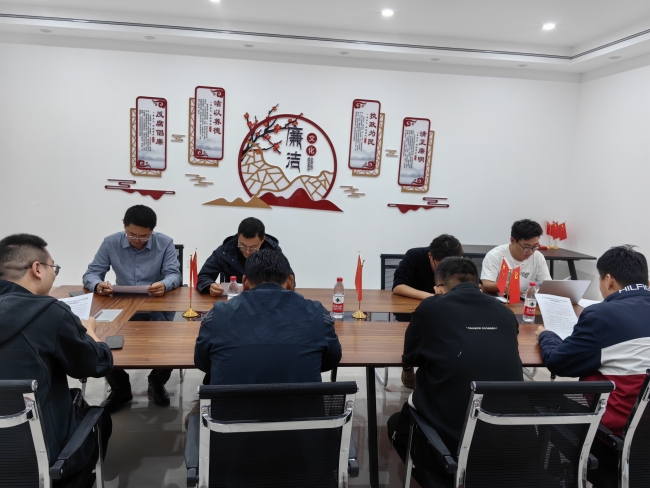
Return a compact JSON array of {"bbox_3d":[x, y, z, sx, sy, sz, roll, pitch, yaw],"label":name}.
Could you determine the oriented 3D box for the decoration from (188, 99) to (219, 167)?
[{"bbox_3d":[-1.319,-1.210,5.522,0.335,0.720,0.030,3,10,-4],"label":"decoration"}]

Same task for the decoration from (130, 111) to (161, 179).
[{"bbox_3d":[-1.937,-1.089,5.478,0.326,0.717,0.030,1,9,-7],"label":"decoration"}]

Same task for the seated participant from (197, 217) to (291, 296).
[{"bbox_3d":[-0.540,0.406,3.477,0.630,1.210,0.800,2,10,-8],"label":"seated participant"}]

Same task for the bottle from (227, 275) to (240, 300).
[{"bbox_3d":[-0.513,0.296,2.837,0.065,0.232,0.065,1,9,-7],"label":"bottle"}]

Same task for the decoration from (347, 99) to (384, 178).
[{"bbox_3d":[0.480,-1.218,5.859,0.391,0.866,0.040,3,9,-5],"label":"decoration"}]

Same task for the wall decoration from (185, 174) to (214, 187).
[{"bbox_3d":[-1.435,-0.720,5.811,0.318,0.128,0.025,3,9,-5],"label":"wall decoration"}]

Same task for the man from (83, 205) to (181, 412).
[{"bbox_3d":[-1.266,0.376,3.388,0.620,1.300,0.640,2,10,-11],"label":"man"}]

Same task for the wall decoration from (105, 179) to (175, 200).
[{"bbox_3d":[-2.018,-0.583,5.551,0.742,0.187,0.025,1,9,-7],"label":"wall decoration"}]

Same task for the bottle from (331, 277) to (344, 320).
[{"bbox_3d":[0.082,0.294,2.804,0.065,0.230,0.065,3,10,-4],"label":"bottle"}]

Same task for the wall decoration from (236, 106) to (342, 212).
[{"bbox_3d":[-0.362,-0.985,5.834,1.245,1.177,0.045,3,9,-5],"label":"wall decoration"}]

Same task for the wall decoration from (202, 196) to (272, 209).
[{"bbox_3d":[-0.977,-0.476,5.668,0.770,0.130,0.030,3,10,-4],"label":"wall decoration"}]

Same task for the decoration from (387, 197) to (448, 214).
[{"bbox_3d":[1.114,-0.457,6.040,0.742,0.201,0.030,3,9,-5],"label":"decoration"}]

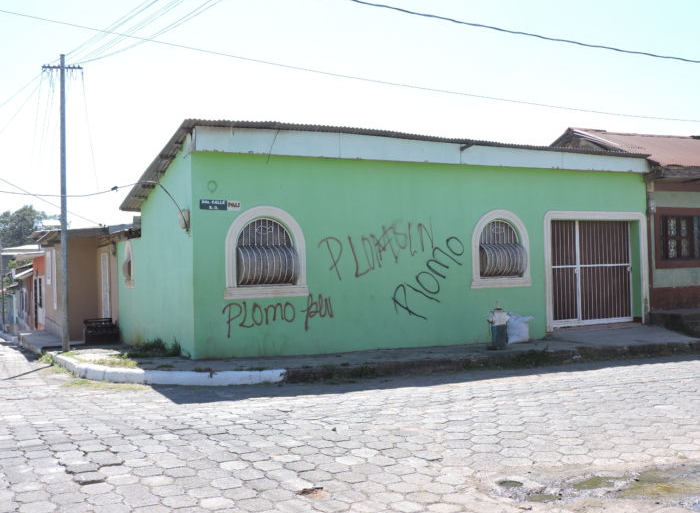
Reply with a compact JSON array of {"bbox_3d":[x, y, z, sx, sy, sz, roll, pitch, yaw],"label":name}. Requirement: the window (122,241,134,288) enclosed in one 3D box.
[{"bbox_3d":[-4.544,0.171,16.638,0.220,0.980,0.900,-1,-1,-25],"label":"window"}]

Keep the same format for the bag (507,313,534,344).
[{"bbox_3d":[3.069,1.300,14.602,0.460,0.560,0.280,-1,-1,-27],"label":"bag"}]

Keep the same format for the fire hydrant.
[{"bbox_3d":[2.553,1.216,13.954,0.380,0.770,0.330,-1,-1,-14],"label":"fire hydrant"}]

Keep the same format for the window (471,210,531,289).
[{"bbox_3d":[2.725,-0.139,14.716,1.360,1.420,0.240,-1,-1,-27],"label":"window"}]

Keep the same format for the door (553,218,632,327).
[{"bbox_3d":[4.743,0.328,16.020,2.220,2.050,0.100,-1,-1,-27],"label":"door"}]

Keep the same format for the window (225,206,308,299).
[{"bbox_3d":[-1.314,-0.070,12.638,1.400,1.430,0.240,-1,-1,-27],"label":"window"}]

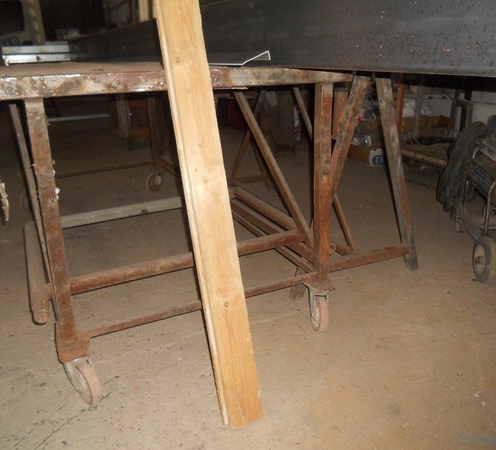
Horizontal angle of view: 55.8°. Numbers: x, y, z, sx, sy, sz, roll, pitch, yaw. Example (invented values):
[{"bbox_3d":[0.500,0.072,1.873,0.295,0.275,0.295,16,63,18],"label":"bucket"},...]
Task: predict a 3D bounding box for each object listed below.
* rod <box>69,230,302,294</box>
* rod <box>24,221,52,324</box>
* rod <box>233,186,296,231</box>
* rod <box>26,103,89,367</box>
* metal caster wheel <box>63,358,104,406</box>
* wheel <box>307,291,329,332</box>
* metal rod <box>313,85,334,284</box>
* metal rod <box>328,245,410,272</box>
[{"bbox_3d":[-0.200,0.124,1.617,0.915,0.047,0.047,-12,23,-25],"label":"rod"},{"bbox_3d":[-0.750,0.125,1.640,0.049,0.049,0.810,-11,23,-24],"label":"rod"},{"bbox_3d":[0.101,-0.041,2.032,0.049,0.049,0.729,-11,23,-24],"label":"rod"},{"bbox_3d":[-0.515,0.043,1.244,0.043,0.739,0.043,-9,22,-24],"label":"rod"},{"bbox_3d":[-0.491,0.466,1.400,0.045,0.147,0.135,-20,28,-40],"label":"metal caster wheel"},{"bbox_3d":[0.257,0.325,1.731,0.045,0.147,0.135,-5,21,-10],"label":"wheel"},{"bbox_3d":[0.246,-0.115,1.578,0.043,0.699,0.043,-12,24,-23],"label":"metal rod"},{"bbox_3d":[0.520,0.155,2.053,0.467,0.036,0.036,-9,22,-20],"label":"metal rod"}]

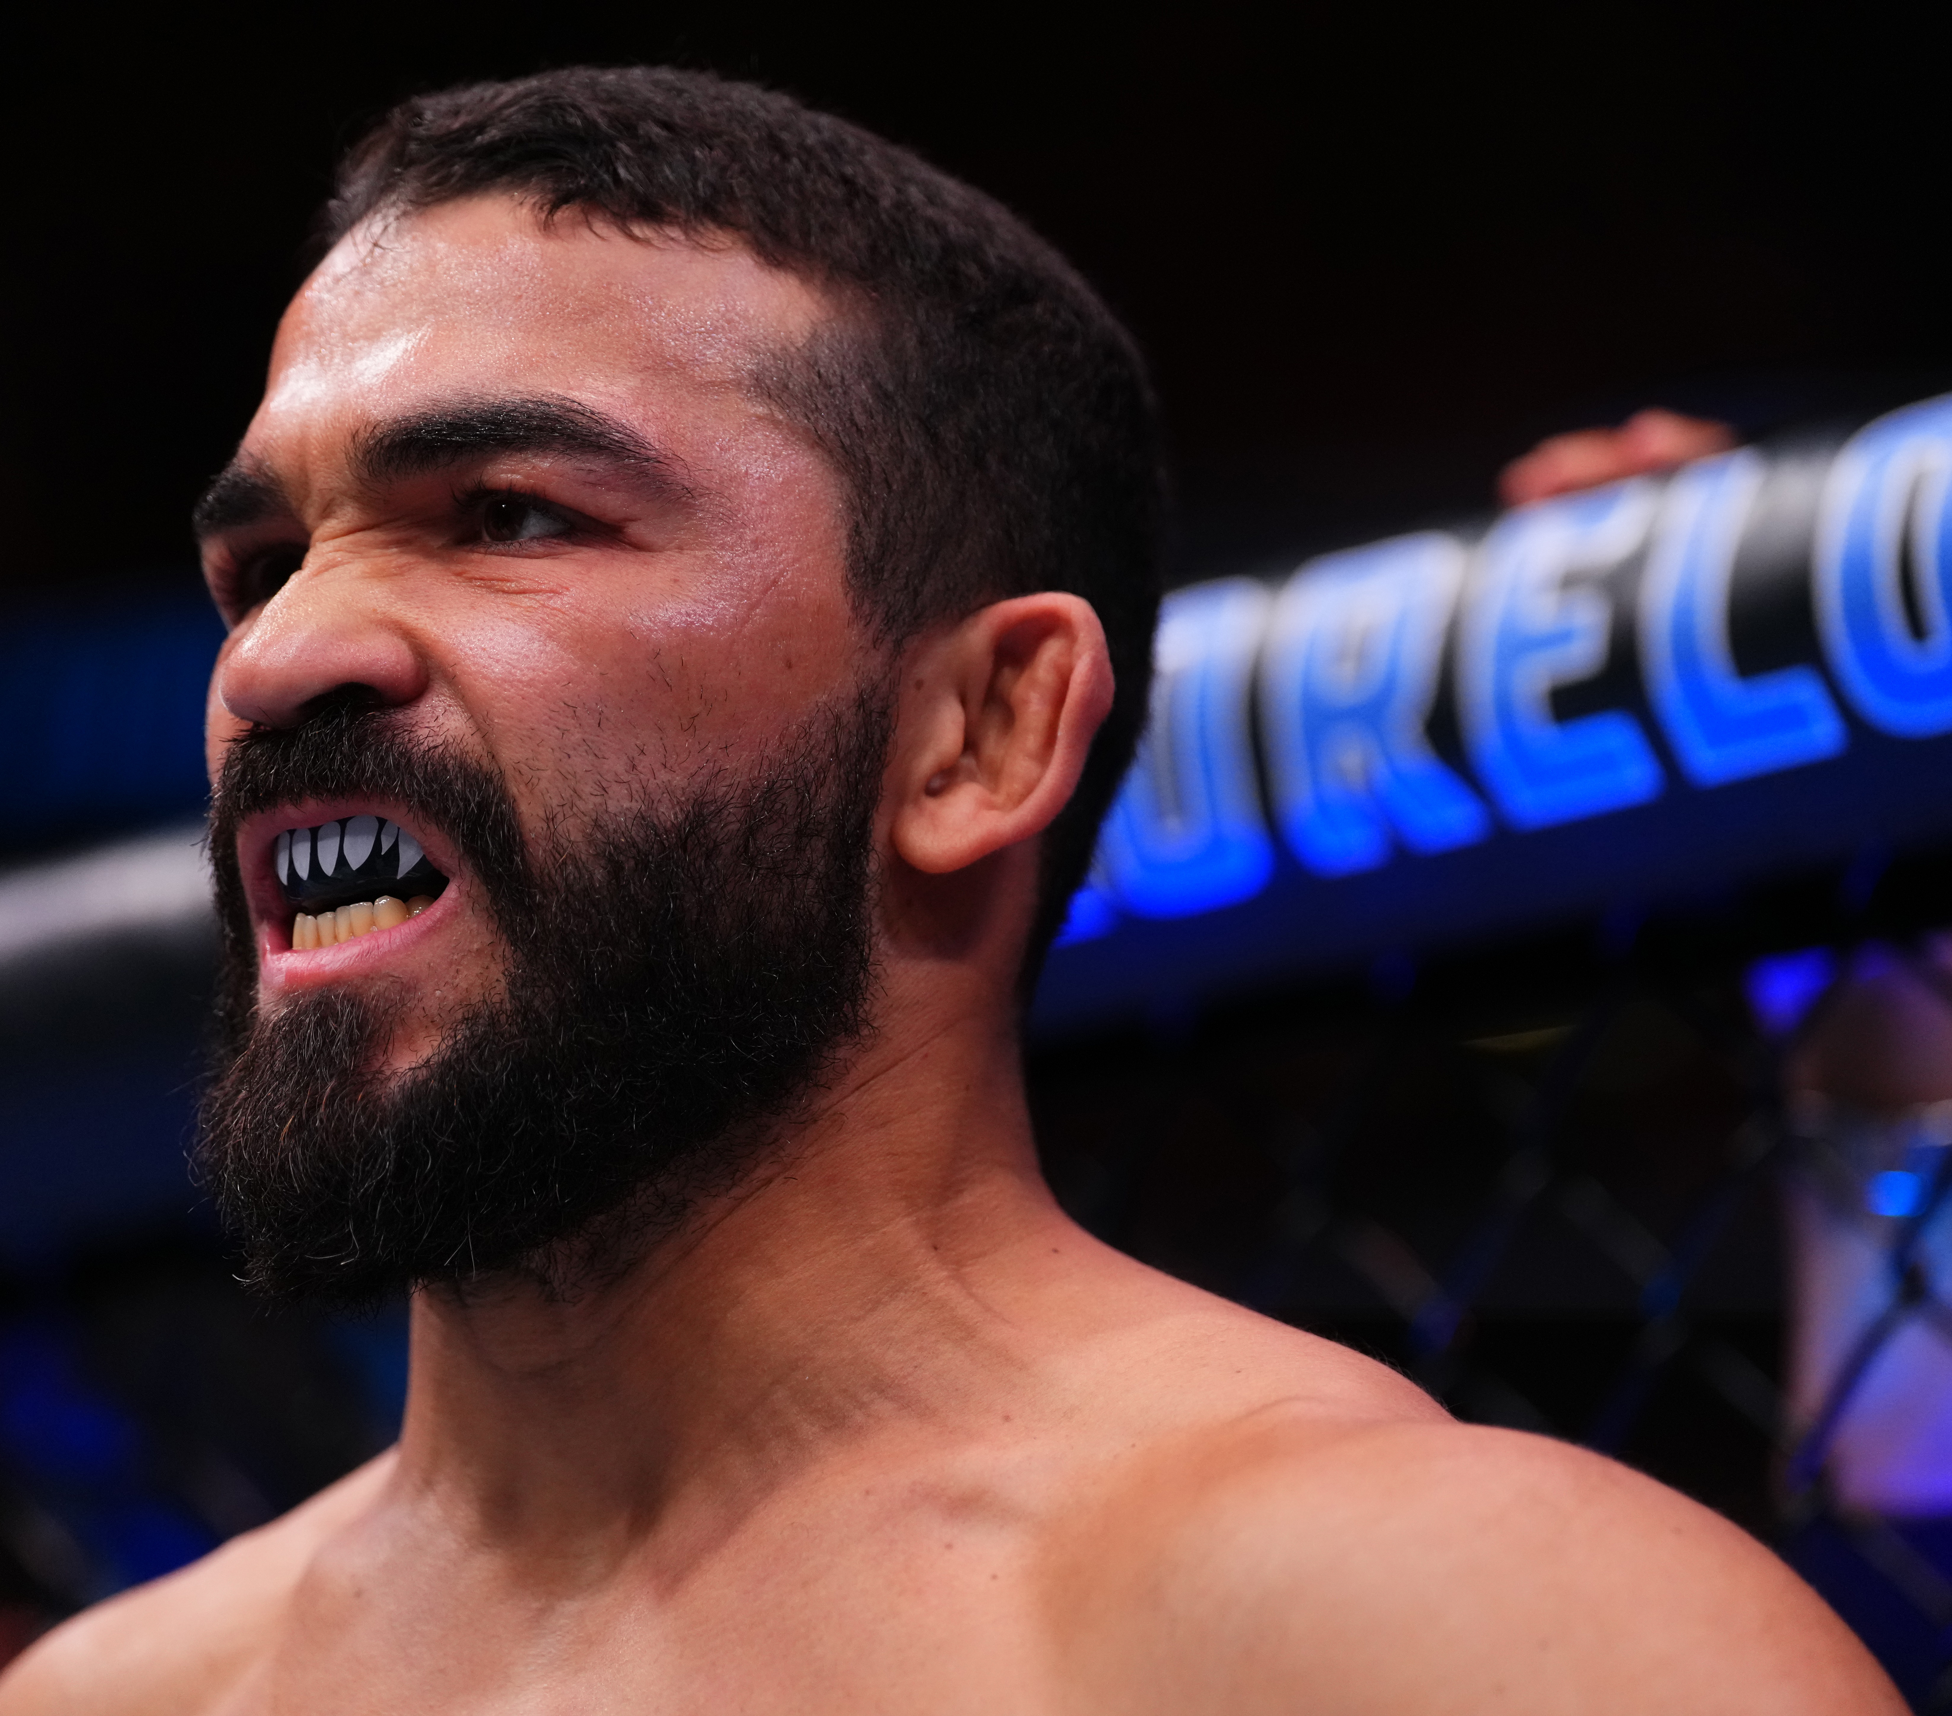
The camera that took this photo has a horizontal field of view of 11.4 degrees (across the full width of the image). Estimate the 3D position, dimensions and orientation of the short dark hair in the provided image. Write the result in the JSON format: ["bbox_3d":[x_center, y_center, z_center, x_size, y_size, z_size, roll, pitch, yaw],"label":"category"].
[{"bbox_3d":[-0.053,-0.062,2.041,0.171,0.188,0.192,-15,-22,42],"label":"short dark hair"}]

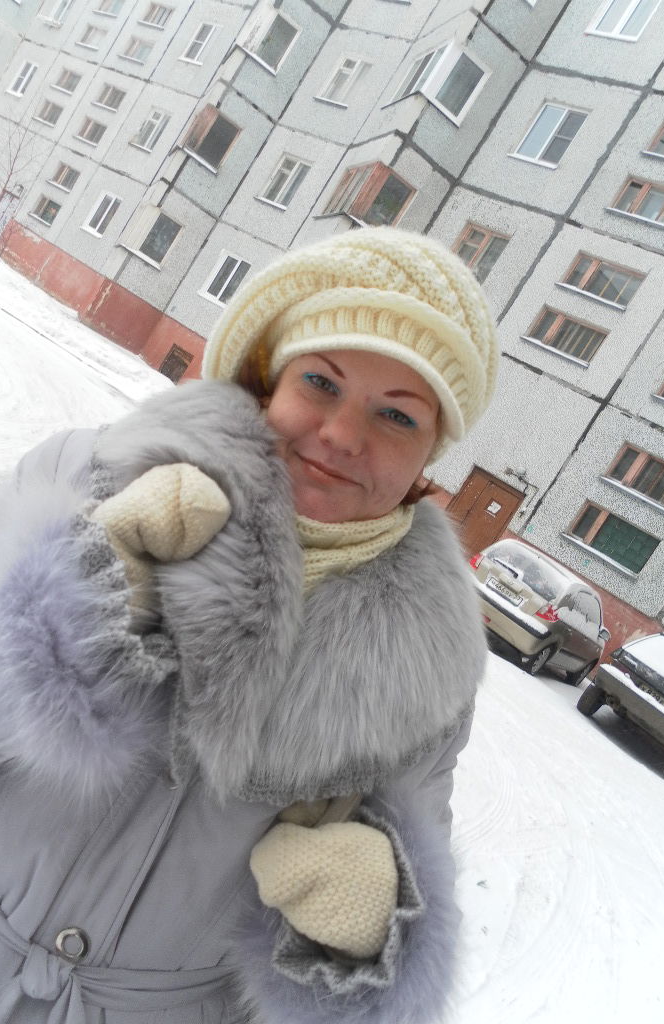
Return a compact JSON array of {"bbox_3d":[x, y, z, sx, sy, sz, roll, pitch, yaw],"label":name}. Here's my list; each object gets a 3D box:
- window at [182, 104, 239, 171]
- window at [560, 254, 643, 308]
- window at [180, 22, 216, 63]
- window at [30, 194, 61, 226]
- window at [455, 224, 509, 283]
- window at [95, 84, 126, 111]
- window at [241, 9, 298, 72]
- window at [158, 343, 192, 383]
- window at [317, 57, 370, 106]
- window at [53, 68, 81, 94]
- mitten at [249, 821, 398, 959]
[{"bbox_3d":[-3.082,-9.661,21.410,1.022,1.250,0.150,30,6,-24],"label":"window"},{"bbox_3d":[5.121,-4.368,15.626,1.430,0.713,0.150,36,6,36],"label":"window"},{"bbox_3d":[-3.796,-13.674,24.166,1.083,1.200,0.180,36,7,36],"label":"window"},{"bbox_3d":[-9.167,-9.725,26.731,1.288,0.702,0.150,36,6,36],"label":"window"},{"bbox_3d":[3.001,-5.334,17.327,1.102,1.206,0.150,36,6,36],"label":"window"},{"bbox_3d":[-6.954,-13.030,26.059,1.392,0.703,0.180,36,7,36],"label":"window"},{"bbox_3d":[-1.544,-11.899,20.838,1.059,1.262,0.180,30,6,-24],"label":"window"},{"bbox_3d":[-4.109,-3.909,21.945,0.861,0.861,0.160,36,6,36],"label":"window"},{"bbox_3d":[0.324,-10.620,20.459,1.098,1.160,0.180,36,7,36],"label":"window"},{"bbox_3d":[-8.923,-14.571,28.088,1.372,0.653,0.150,36,6,36],"label":"window"},{"bbox_3d":[-0.005,0.278,0.610,0.120,0.100,0.100,32,5,0],"label":"mitten"}]

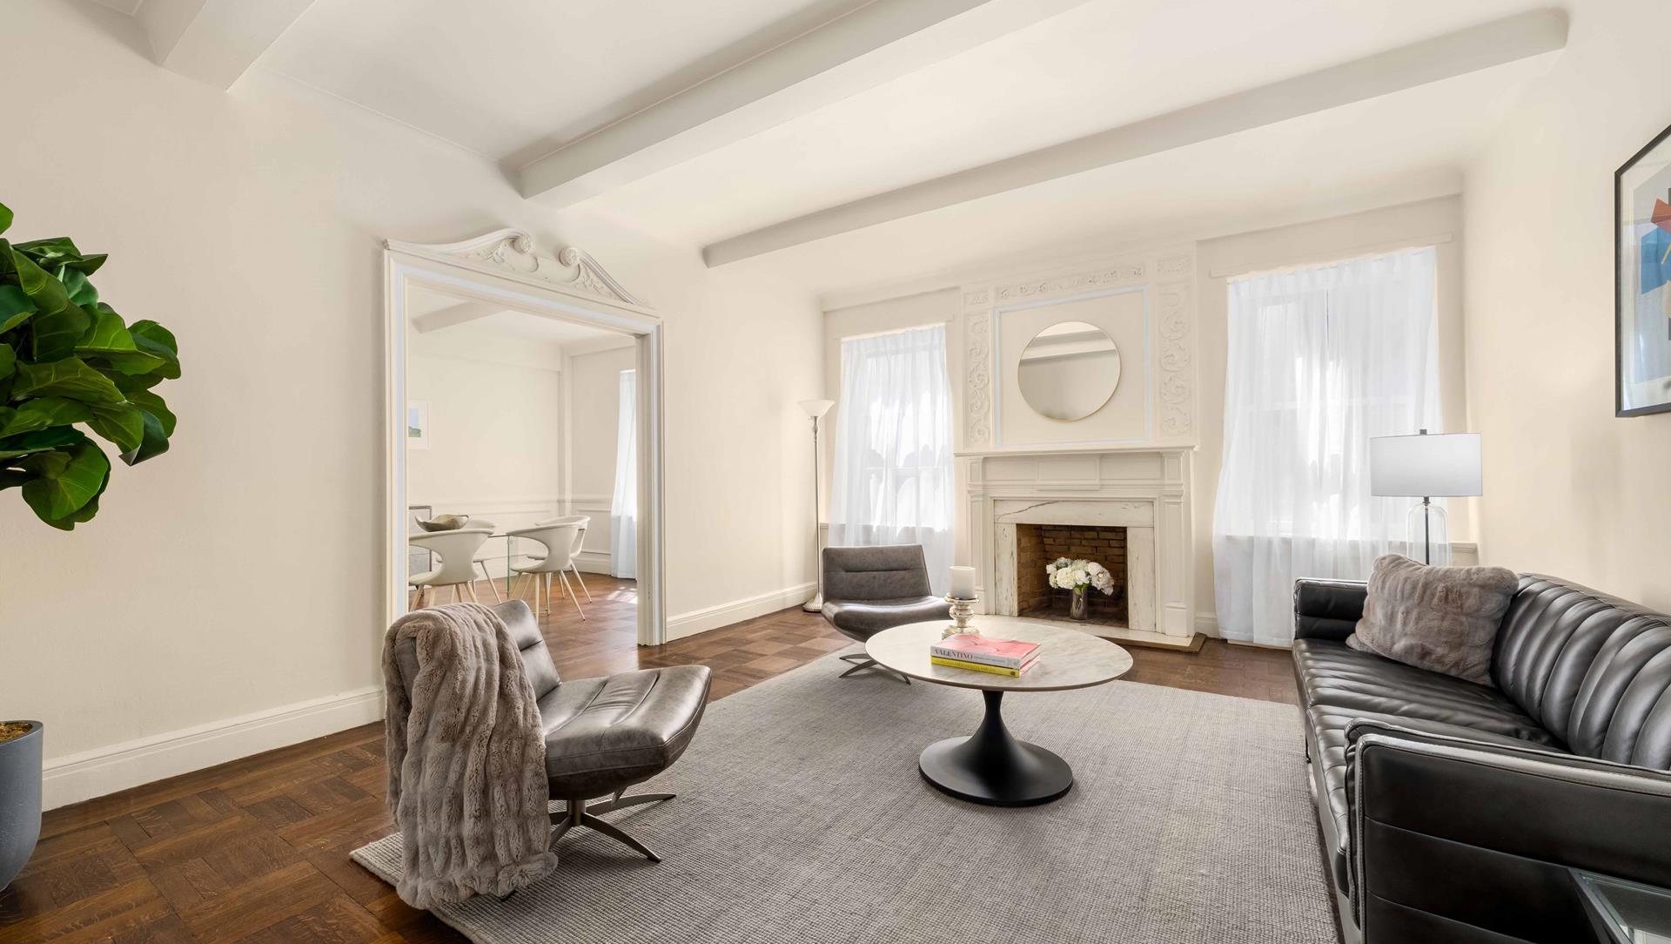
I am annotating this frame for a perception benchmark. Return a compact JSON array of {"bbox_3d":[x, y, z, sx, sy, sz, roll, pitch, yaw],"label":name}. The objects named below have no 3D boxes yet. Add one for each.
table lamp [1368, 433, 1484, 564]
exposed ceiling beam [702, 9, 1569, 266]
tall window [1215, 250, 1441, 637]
[{"bbox_3d":[2.947,0.169,3.240,0.405,0.750,0.405,-1,0,34],"label":"table lamp"},{"bbox_3d":[0.993,-1.663,3.833,4.506,0.153,0.301,-1,-1,33],"label":"exposed ceiling beam"},{"bbox_3d":[3.037,-0.086,4.054,1.197,2.412,0.147,-1,-1,33],"label":"tall window"}]

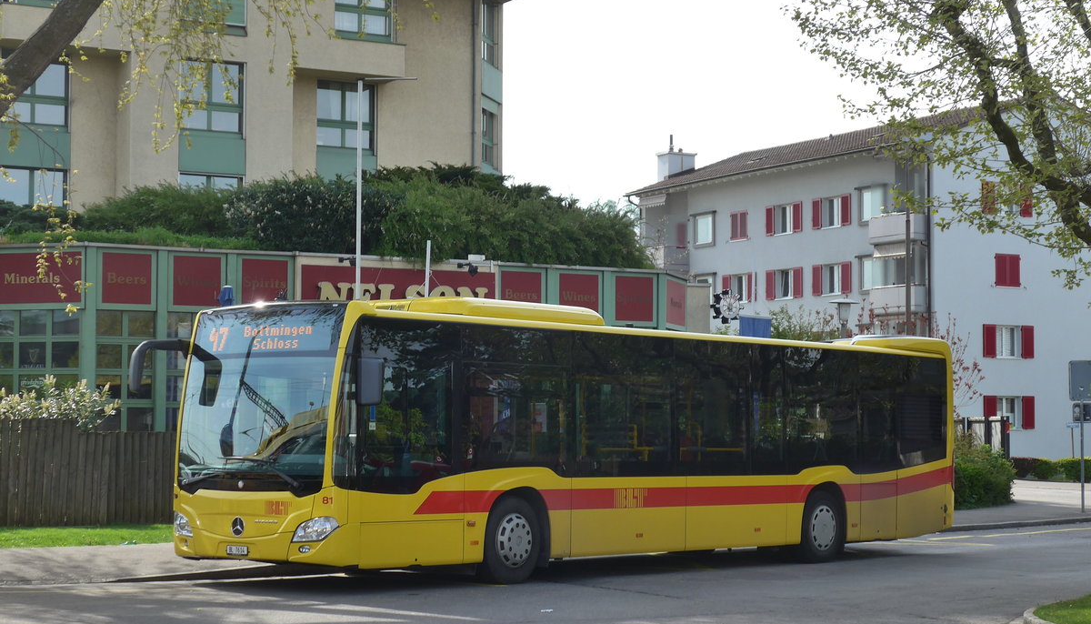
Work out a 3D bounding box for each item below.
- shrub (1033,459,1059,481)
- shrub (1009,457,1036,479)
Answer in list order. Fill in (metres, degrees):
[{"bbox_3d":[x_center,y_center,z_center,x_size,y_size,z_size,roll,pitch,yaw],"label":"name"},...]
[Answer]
[{"bbox_3d":[18.198,5.692,75.500,1.000,0.820,1.000,1,-4,-14],"label":"shrub"},{"bbox_3d":[17.587,5.717,76.500,1.050,0.820,1.050,1,-4,-14],"label":"shrub"}]

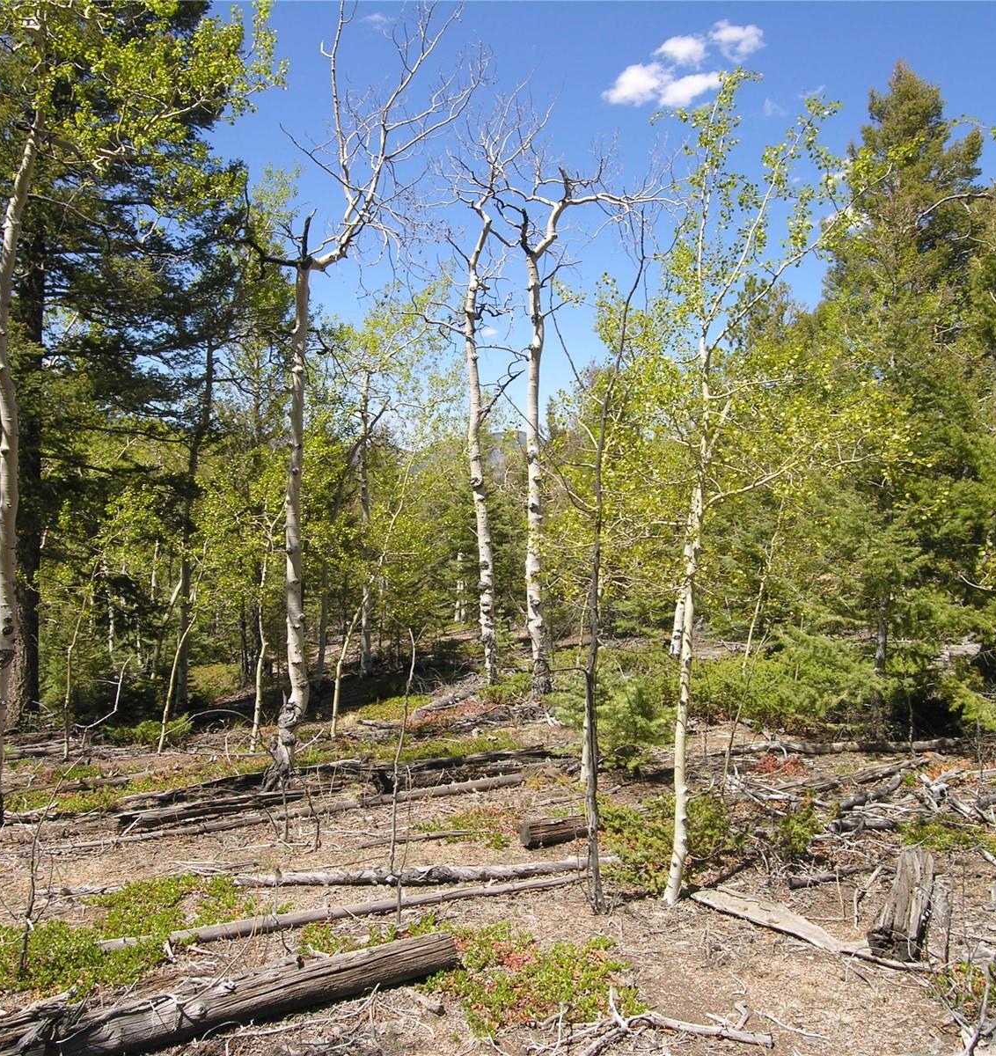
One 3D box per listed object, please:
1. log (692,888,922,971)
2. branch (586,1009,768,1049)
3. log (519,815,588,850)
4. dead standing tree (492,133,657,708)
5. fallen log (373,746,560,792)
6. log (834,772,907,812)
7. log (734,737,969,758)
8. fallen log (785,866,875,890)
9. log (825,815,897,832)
[{"bbox_3d":[1.275,1.710,4.150,0.240,0.080,1.040,0,0,-38],"label":"log"},{"bbox_3d":[0.630,1.710,3.380,0.630,0.080,0.160,0,0,0],"label":"branch"},{"bbox_3d":[0.322,1.683,5.488,0.402,0.135,0.135,0,0,-30],"label":"log"},{"bbox_3d":[0.780,-1.138,10.302,1.680,5.776,1.300,0,0,0],"label":"dead standing tree"},{"bbox_3d":[-0.210,1.665,6.839,1.394,0.170,0.180,0,0,-28],"label":"fallen log"},{"bbox_3d":[2.437,1.712,6.391,0.075,0.075,0.989,0,0,42],"label":"log"},{"bbox_3d":[2.727,1.695,7.650,1.901,0.110,0.130,0,0,-5],"label":"log"},{"bbox_3d":[1.638,1.720,4.837,0.496,0.060,0.060,0,0,-21],"label":"fallen log"},{"bbox_3d":[2.097,1.710,5.665,0.424,0.080,0.080,0,0,-6],"label":"log"}]

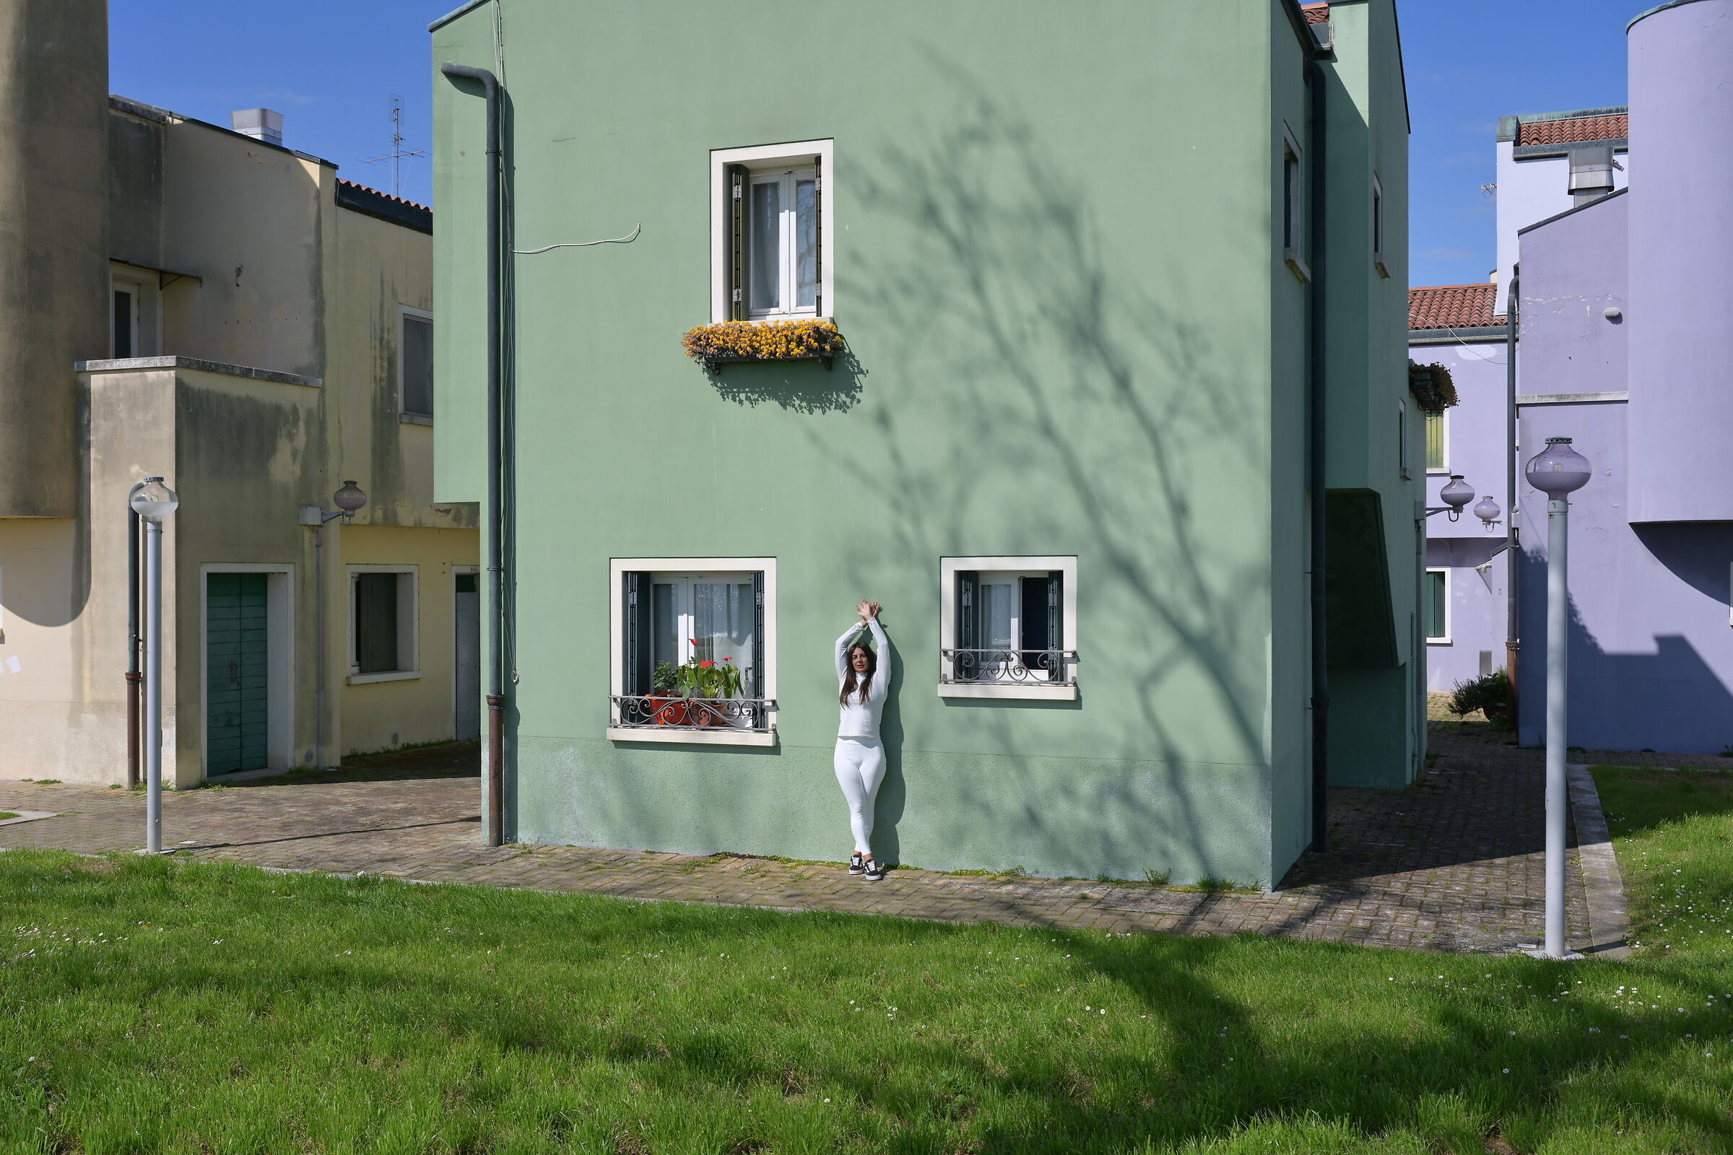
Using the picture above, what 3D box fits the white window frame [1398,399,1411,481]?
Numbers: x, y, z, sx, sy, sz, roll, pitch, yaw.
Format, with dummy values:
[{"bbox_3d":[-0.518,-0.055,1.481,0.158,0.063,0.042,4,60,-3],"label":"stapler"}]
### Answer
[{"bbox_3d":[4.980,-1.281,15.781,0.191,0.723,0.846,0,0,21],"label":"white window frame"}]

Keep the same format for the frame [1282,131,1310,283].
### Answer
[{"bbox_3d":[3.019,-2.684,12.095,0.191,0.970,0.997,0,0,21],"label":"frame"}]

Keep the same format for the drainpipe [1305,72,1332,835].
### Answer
[{"bbox_3d":[3.460,-0.976,12.912,0.193,6.151,0.142,0,0,21],"label":"drainpipe"}]

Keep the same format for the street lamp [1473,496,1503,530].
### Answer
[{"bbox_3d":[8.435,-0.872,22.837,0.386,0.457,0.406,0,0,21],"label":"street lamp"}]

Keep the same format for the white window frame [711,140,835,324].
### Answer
[{"bbox_3d":[-0.680,-2.542,12.616,1.025,1.350,0.183,0,0,21],"label":"white window frame"}]

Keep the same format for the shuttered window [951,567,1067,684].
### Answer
[{"bbox_3d":[1.036,0.359,11.942,0.816,0.831,0.232,0,0,21],"label":"shuttered window"}]

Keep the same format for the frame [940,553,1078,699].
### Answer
[{"bbox_3d":[1.022,0.359,11.970,1.025,1.005,0.183,0,0,21],"label":"frame"}]

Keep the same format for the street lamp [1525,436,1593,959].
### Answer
[{"bbox_3d":[3.847,0.664,9.401,0.370,2.893,0.370,0,0,21],"label":"street lamp"}]

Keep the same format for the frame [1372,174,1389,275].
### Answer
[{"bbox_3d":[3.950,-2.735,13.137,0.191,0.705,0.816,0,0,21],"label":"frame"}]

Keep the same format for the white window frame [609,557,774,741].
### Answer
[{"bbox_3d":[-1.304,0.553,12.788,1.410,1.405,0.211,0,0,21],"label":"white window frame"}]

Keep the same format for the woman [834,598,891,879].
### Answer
[{"bbox_3d":[-0.013,1.131,12.098,0.447,1.959,0.365,0,0,15],"label":"woman"}]

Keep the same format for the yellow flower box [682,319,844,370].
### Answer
[{"bbox_3d":[-0.753,-1.698,12.354,1.193,0.357,0.332,0,0,21],"label":"yellow flower box"}]

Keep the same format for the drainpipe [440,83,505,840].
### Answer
[{"bbox_3d":[-3.091,-1.000,13.393,0.558,6.263,0.213,0,0,21],"label":"drainpipe"}]

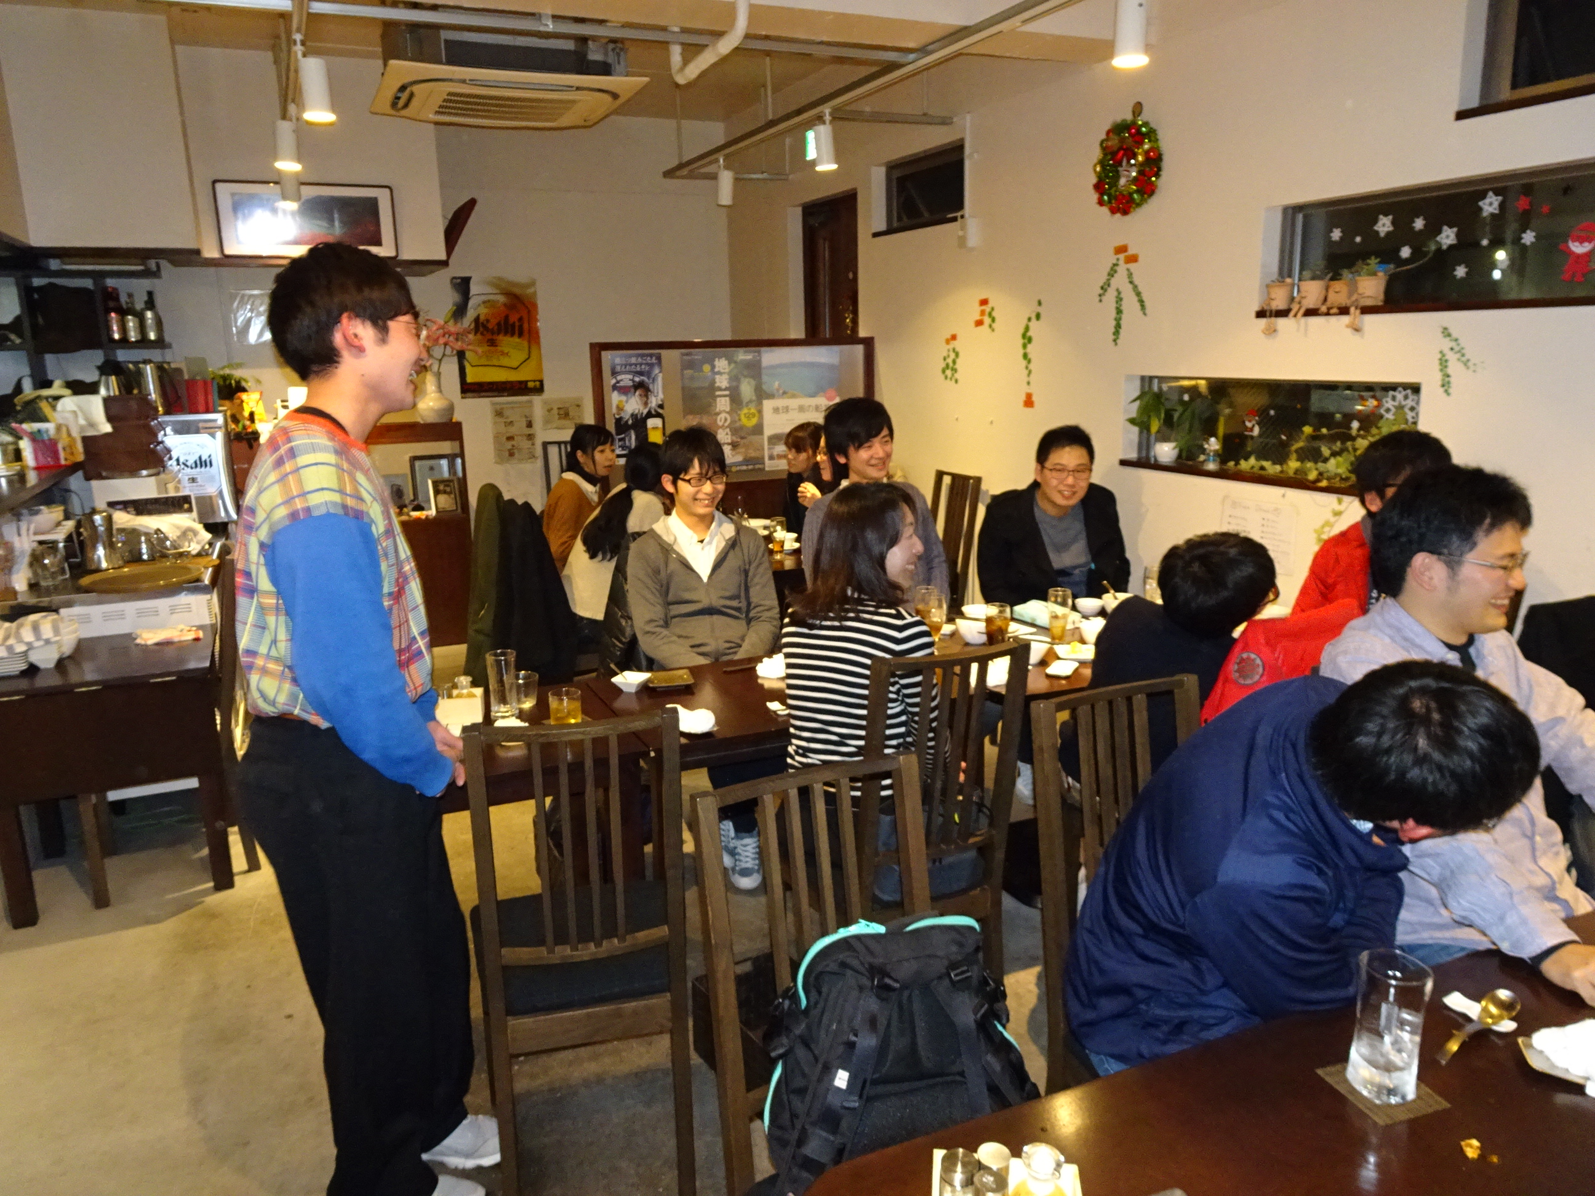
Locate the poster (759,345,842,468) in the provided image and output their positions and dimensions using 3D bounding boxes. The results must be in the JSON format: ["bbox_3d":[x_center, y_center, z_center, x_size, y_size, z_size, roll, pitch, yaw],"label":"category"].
[{"bbox_3d":[0.022,-0.948,5.519,0.420,0.590,0.005,-7,14,-23],"label":"poster"}]

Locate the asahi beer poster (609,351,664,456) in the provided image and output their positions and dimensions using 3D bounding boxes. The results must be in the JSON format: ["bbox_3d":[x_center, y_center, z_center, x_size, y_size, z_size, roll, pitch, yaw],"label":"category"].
[{"bbox_3d":[-0.773,-0.940,5.382,0.255,0.490,0.010,-7,14,-23],"label":"asahi beer poster"}]

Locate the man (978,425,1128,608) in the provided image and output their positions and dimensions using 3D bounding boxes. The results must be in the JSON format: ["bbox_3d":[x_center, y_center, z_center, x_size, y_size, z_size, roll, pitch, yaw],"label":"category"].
[{"bbox_3d":[0.875,0.056,3.728,0.540,1.260,0.750,-3,13,-8],"label":"man"}]

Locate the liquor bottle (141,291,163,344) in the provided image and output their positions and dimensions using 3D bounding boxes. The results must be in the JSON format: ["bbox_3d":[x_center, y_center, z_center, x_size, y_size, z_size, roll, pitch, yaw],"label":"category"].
[{"bbox_3d":[-3.575,-1.549,6.125,0.080,0.285,0.080,-7,14,-23],"label":"liquor bottle"}]

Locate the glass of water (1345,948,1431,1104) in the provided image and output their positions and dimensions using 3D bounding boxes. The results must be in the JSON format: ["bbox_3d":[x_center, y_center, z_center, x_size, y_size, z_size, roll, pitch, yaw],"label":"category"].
[{"bbox_3d":[0.664,0.485,1.244,0.072,0.145,0.072,-7,14,-23],"label":"glass of water"}]

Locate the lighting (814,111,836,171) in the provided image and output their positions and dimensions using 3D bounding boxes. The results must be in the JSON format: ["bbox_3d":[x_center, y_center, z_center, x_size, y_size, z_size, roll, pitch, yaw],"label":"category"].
[{"bbox_3d":[0.119,-1.864,4.515,0.091,0.229,0.091,-1,13,0],"label":"lighting"}]

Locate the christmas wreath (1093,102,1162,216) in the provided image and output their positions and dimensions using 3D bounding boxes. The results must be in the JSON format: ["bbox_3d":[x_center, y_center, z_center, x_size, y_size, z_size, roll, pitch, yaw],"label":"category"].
[{"bbox_3d":[1.132,-1.502,3.792,0.075,0.350,0.315,-7,14,-23],"label":"christmas wreath"}]

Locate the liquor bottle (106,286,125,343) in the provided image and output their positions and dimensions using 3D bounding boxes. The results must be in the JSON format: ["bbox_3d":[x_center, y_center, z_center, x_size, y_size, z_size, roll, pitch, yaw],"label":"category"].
[{"bbox_3d":[-3.535,-1.473,5.737,0.080,0.275,0.080,-7,14,-23],"label":"liquor bottle"}]

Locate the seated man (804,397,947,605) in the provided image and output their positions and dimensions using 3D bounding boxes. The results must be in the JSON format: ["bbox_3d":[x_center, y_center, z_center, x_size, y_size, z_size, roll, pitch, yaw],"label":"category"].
[{"bbox_3d":[0.289,0.072,3.554,0.500,1.380,0.720,-7,14,-23],"label":"seated man"}]

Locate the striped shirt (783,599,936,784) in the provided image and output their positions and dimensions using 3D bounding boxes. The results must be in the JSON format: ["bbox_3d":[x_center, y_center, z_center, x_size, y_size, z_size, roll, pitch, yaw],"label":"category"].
[{"bbox_3d":[0.128,0.190,2.405,0.390,0.480,0.270,-1,13,3],"label":"striped shirt"}]

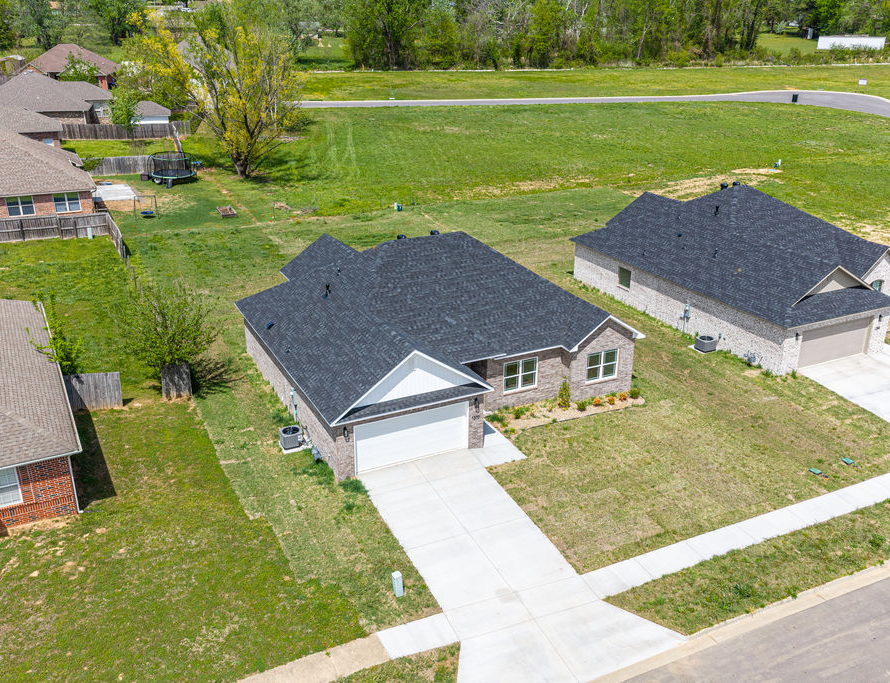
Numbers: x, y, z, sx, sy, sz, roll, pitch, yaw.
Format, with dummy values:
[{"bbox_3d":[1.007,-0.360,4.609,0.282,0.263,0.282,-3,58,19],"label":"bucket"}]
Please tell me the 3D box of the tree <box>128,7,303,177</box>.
[{"bbox_3d":[-22.493,-24.091,78.065,16.500,15.950,16.000,-11,24,-25],"label":"tree"}]

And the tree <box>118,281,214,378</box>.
[{"bbox_3d":[-13.053,-0.256,36.992,4.900,5.480,4.800,-11,24,-25],"label":"tree"}]

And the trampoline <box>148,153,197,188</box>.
[{"bbox_3d":[-26.588,-16.820,77.827,4.500,2.750,4.500,-11,24,-25],"label":"trampoline"}]

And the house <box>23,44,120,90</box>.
[{"bbox_3d":[-59.243,-43.492,126.000,15.000,6.600,14.000,-10,24,-24],"label":"house"}]

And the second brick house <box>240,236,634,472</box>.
[{"bbox_3d":[-1.468,-2.283,40.355,15.950,6.800,20.000,-11,24,-25],"label":"second brick house"}]

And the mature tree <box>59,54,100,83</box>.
[{"bbox_3d":[-53.225,-39.154,117.104,5.800,6.000,5.600,-11,24,-25],"label":"mature tree"}]

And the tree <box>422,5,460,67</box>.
[{"bbox_3d":[-1.189,-78.450,205.167,9.800,15.400,9.500,0,22,0],"label":"tree"}]

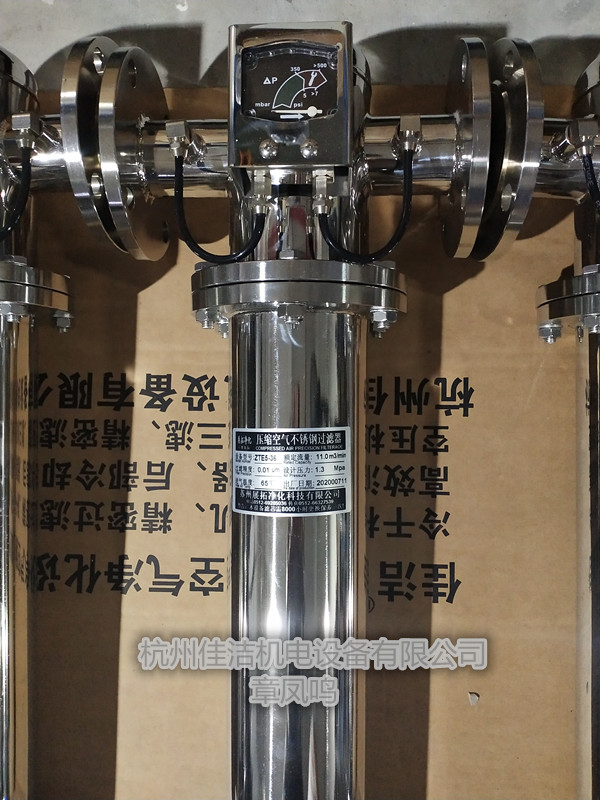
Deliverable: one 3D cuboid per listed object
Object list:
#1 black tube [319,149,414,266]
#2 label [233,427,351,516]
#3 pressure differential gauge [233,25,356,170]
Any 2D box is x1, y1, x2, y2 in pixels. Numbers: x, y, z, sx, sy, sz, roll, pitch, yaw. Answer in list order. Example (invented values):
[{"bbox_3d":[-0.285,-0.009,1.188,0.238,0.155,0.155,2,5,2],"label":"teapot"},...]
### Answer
[{"bbox_3d":[0.045,-0.136,0.481,0.068,0.022,0.081,0,90,3],"label":"black tube"},{"bbox_3d":[-0.009,0.055,0.529,0.094,0.026,0.066,0,90,12],"label":"label"},{"bbox_3d":[-0.004,-0.196,0.476,0.080,0.062,0.092,0,90,3],"label":"pressure differential gauge"}]

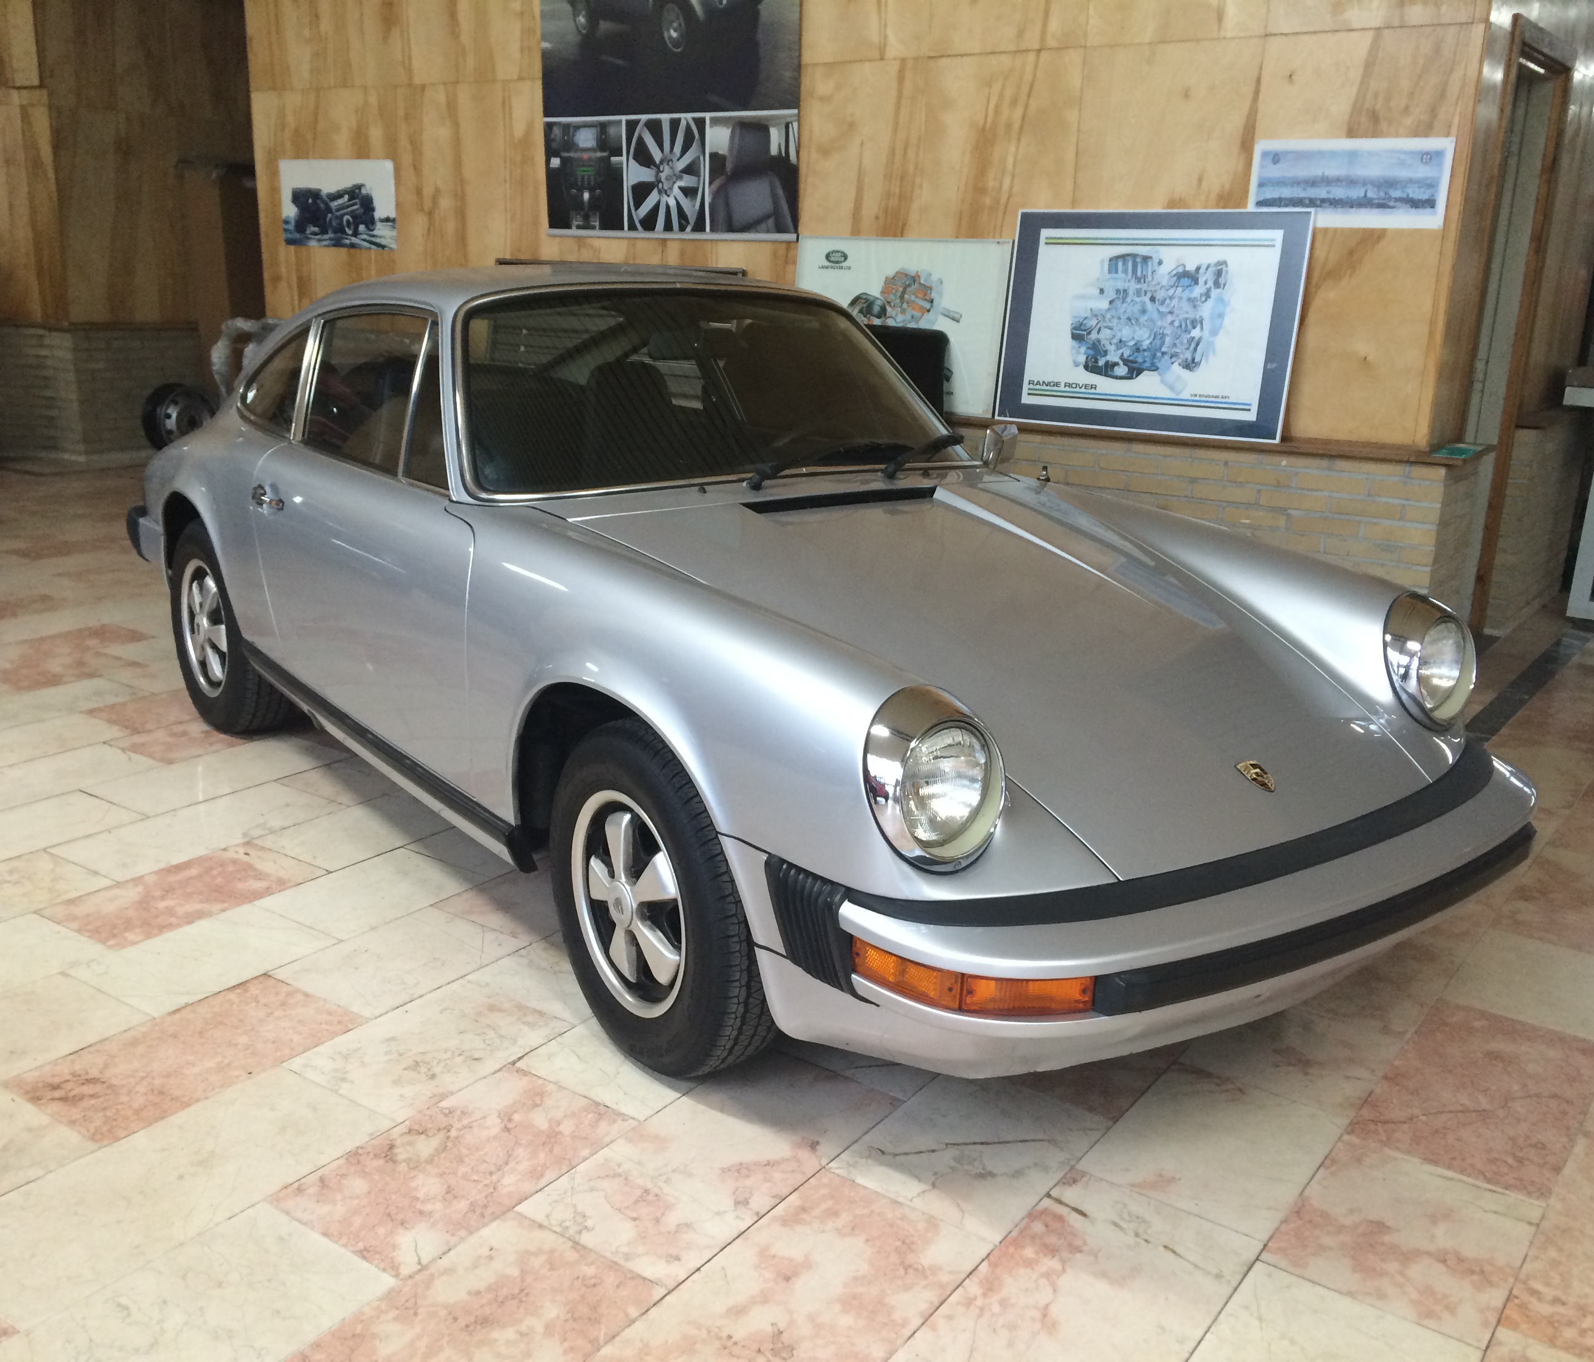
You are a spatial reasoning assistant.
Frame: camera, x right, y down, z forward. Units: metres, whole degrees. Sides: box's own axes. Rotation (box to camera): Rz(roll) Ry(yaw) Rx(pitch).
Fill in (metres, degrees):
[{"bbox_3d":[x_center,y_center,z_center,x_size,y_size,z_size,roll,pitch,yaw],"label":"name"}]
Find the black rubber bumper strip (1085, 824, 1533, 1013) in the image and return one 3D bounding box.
[{"bbox_3d":[0.865,0.356,2.331,1.130,0.058,0.090,-9,19,-36],"label":"black rubber bumper strip"}]

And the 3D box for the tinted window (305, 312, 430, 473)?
[{"bbox_3d":[-1.024,-0.693,3.550,0.050,0.345,0.740,17,3,-40],"label":"tinted window"}]

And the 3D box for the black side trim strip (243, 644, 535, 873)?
[{"bbox_3d":[-0.960,0.121,3.463,0.055,0.090,1.540,-10,20,-36],"label":"black side trim strip"}]

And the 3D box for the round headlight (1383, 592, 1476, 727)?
[{"bbox_3d":[1.193,-0.031,2.868,0.240,0.240,0.130,-9,19,-36],"label":"round headlight"}]

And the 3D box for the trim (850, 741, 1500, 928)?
[{"bbox_3d":[0.740,0.235,2.452,1.480,0.060,0.310,-10,19,-36],"label":"trim"}]

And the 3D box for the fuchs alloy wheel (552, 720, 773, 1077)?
[{"bbox_3d":[-0.214,0.365,2.607,0.190,0.612,0.612,-9,19,-34],"label":"fuchs alloy wheel"}]

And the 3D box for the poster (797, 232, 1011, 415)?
[{"bbox_3d":[0.362,-1.322,5.644,0.920,0.615,0.020,12,12,34],"label":"poster"}]

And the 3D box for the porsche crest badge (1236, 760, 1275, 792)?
[{"bbox_3d":[0.744,0.155,2.449,0.051,0.008,0.065,-9,47,-36],"label":"porsche crest badge"}]

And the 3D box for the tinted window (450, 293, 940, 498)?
[{"bbox_3d":[-0.164,-0.643,3.446,1.360,0.136,0.619,-10,62,-36],"label":"tinted window"}]

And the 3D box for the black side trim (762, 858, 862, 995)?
[{"bbox_3d":[0.027,0.338,2.189,0.195,0.160,0.060,15,20,40],"label":"black side trim"}]

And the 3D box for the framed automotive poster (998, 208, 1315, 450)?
[{"bbox_3d":[1.178,-1.214,5.143,1.041,0.726,0.022,12,11,34],"label":"framed automotive poster"}]

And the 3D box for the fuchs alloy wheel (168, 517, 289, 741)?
[{"bbox_3d":[-1.609,-0.162,4.373,0.190,0.630,0.630,-9,19,-36],"label":"fuchs alloy wheel"}]

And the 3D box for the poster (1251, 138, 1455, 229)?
[{"bbox_3d":[1.720,-1.555,4.761,0.611,0.264,0.005,12,19,33],"label":"poster"}]

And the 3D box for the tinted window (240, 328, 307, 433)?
[{"bbox_3d":[-1.359,-0.807,3.993,0.050,0.310,0.580,18,4,-37],"label":"tinted window"}]

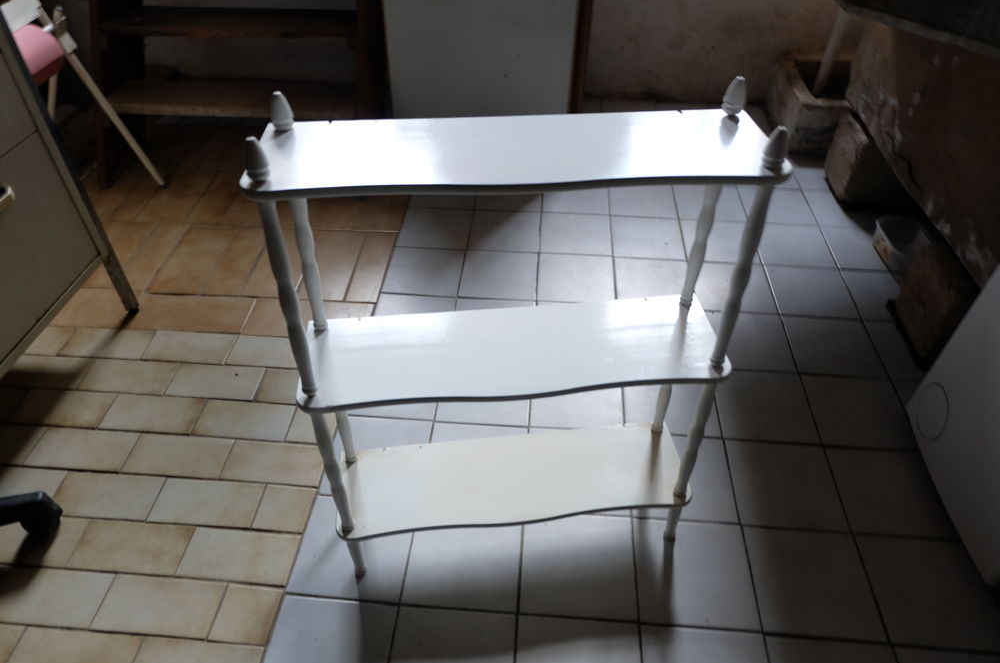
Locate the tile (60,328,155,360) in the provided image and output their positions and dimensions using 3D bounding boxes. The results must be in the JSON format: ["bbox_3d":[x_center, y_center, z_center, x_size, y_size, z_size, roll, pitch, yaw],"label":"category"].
[{"bbox_3d":[-0.936,0.031,1.588,0.198,0.009,0.097,3,44,3],"label":"tile"}]

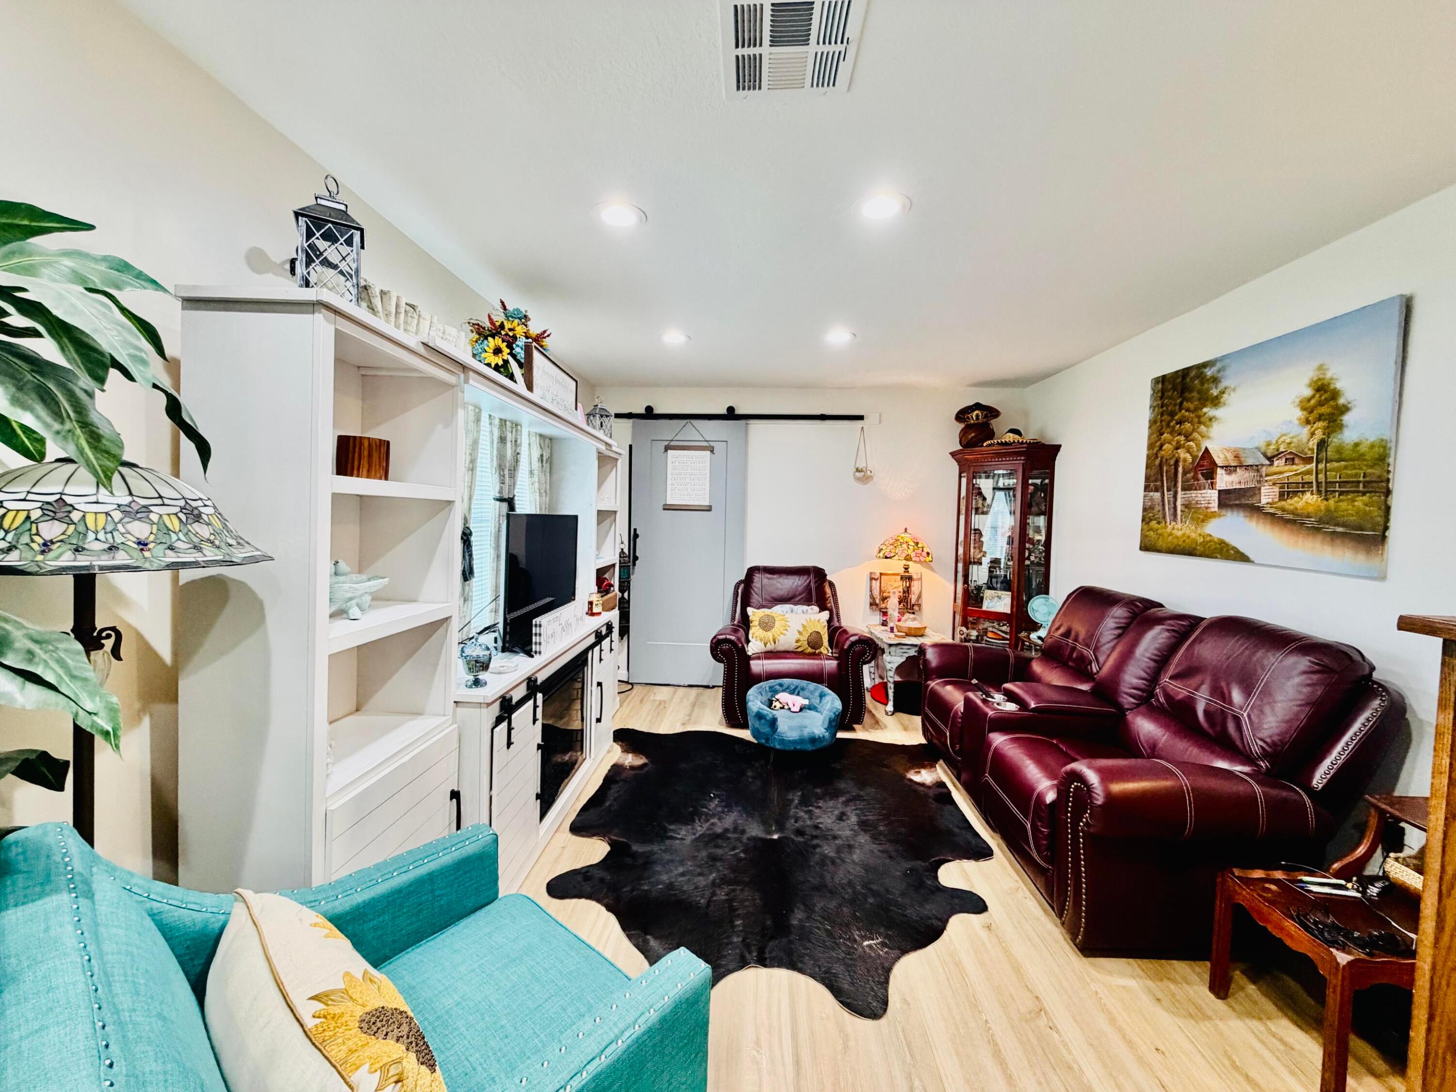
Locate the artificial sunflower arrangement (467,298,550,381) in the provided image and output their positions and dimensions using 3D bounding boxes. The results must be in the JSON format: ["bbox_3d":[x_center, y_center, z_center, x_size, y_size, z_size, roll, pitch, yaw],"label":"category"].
[{"bbox_3d":[-0.914,-0.812,2.459,0.300,0.390,0.340,1,2,2],"label":"artificial sunflower arrangement"}]

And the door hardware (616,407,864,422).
[{"bbox_3d":[0.088,-1.065,4.762,2.000,0.100,0.070,1,2,2],"label":"door hardware"}]

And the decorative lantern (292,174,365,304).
[{"bbox_3d":[-0.938,-0.715,1.402,0.140,0.335,0.140,0,3,-30],"label":"decorative lantern"}]

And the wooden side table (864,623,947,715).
[{"bbox_3d":[1.425,0.950,4.487,0.540,0.515,0.610,1,2,2],"label":"wooden side table"}]

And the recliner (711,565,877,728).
[{"bbox_3d":[0.460,0.680,4.345,1.120,1.020,0.940,1,2,0],"label":"recliner"}]

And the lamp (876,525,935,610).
[{"bbox_3d":[1.348,0.209,4.481,0.430,0.690,0.430,1,2,2],"label":"lamp"}]

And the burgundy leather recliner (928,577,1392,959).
[{"bbox_3d":[1.663,0.768,2.783,1.020,1.030,1.980,1,2,2],"label":"burgundy leather recliner"}]

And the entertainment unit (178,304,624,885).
[{"bbox_3d":[-0.921,0.298,2.728,0.450,1.850,2.950,1,2,2],"label":"entertainment unit"}]

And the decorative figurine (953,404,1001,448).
[{"bbox_3d":[1.900,-0.898,4.465,0.355,0.375,0.340,2,3,23],"label":"decorative figurine"}]

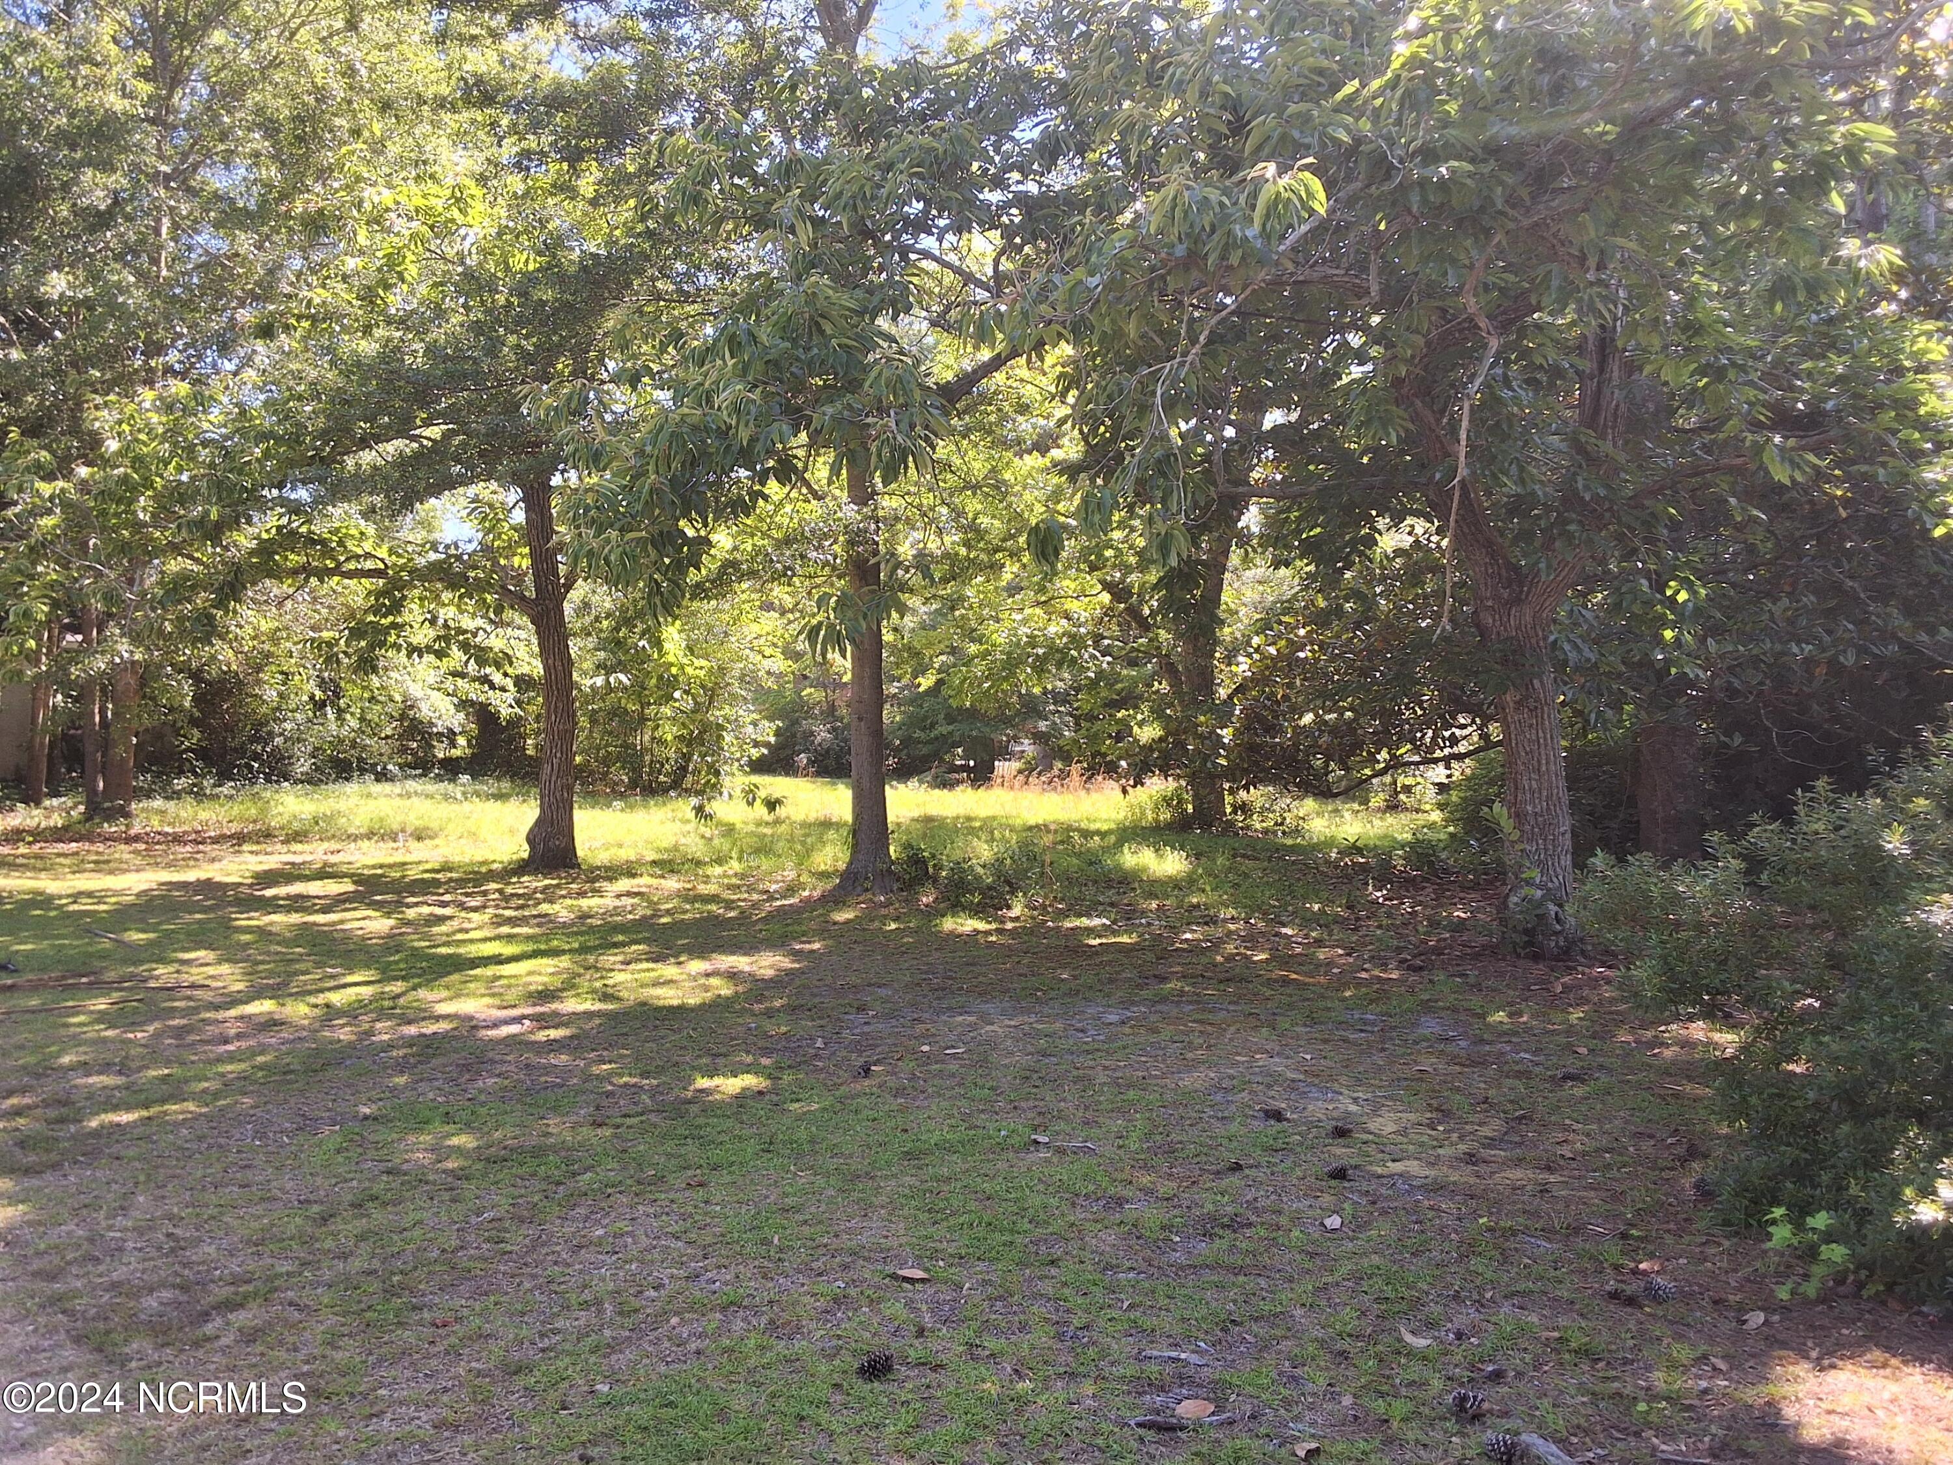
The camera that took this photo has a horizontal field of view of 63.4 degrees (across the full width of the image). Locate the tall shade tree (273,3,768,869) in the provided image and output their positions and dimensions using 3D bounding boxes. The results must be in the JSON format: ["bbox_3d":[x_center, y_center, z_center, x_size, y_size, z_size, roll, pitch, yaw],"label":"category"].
[{"bbox_3d":[-4.950,-3.250,17.200,5.400,9.500,5.000,0,0,0],"label":"tall shade tree"}]

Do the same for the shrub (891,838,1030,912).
[{"bbox_3d":[-0.150,1.250,13.900,1.250,0.640,1.000,0,0,0],"label":"shrub"}]

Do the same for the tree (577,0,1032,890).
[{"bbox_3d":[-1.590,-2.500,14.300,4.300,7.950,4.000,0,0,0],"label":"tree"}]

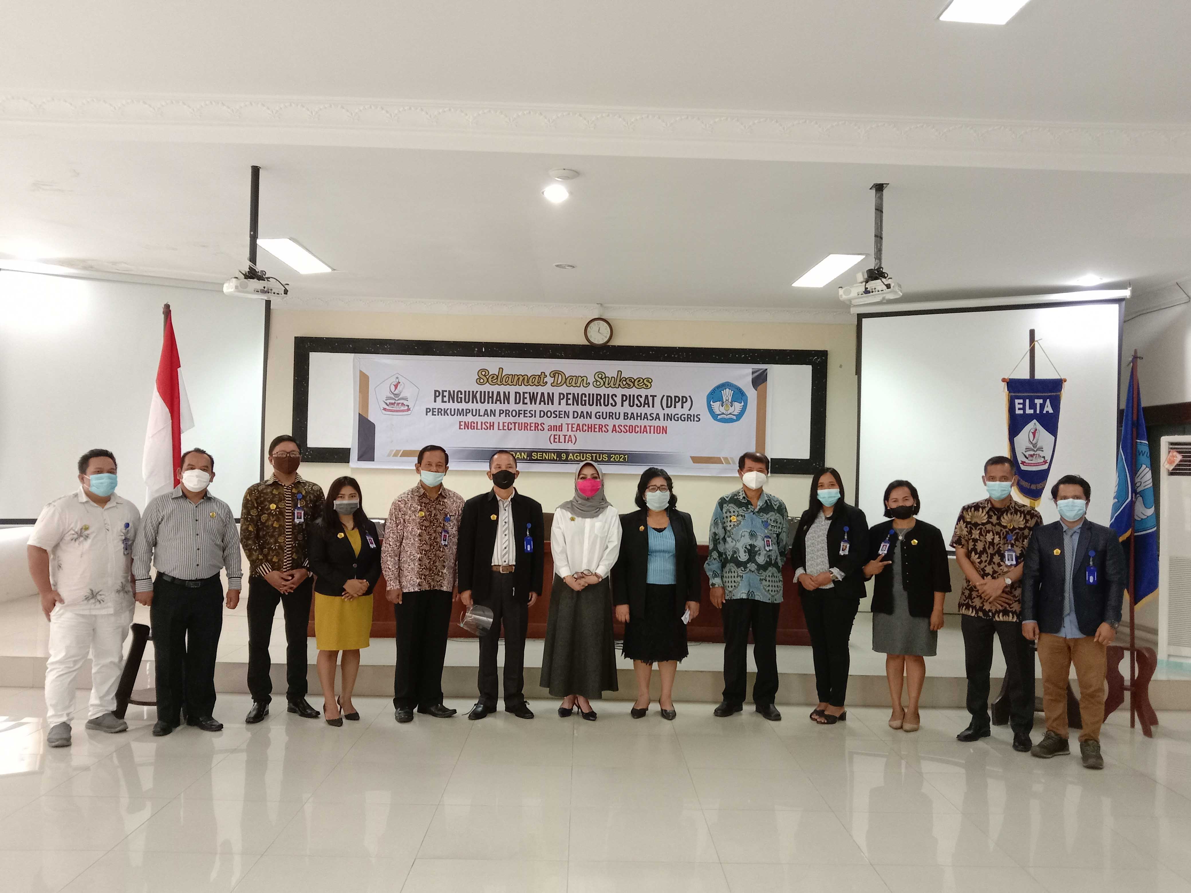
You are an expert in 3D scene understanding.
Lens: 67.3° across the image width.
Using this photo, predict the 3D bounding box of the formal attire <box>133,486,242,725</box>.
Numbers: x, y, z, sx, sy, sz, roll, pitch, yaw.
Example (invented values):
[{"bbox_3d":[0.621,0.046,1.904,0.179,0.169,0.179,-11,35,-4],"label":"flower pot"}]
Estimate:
[{"bbox_3d":[-2.369,0.925,5.200,0.580,1.400,0.340,2,-2,-26],"label":"formal attire"}]

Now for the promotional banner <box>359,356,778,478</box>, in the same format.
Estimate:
[{"bbox_3d":[-0.320,-0.296,8.694,4.080,1.100,0.040,1,-1,-1],"label":"promotional banner"}]

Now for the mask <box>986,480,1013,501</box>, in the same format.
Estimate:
[{"bbox_3d":[2.338,0.253,5.180,0.143,0.118,0.080,1,-2,24],"label":"mask"}]

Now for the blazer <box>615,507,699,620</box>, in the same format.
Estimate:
[{"bbox_3d":[0.405,0.768,5.915,0.583,0.730,0.310,1,-2,-1],"label":"blazer"}]

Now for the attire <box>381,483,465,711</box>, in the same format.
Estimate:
[{"bbox_3d":[-1.064,0.932,5.530,0.510,1.420,0.300,2,-1,-16],"label":"attire"}]

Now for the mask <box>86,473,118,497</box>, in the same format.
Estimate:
[{"bbox_3d":[-2.724,0.214,4.950,0.085,0.130,0.150,0,-2,44],"label":"mask"}]

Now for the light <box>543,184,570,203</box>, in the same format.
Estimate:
[{"bbox_3d":[-0.230,-1.496,5.290,0.165,0.080,0.165,1,-1,-1],"label":"light"}]

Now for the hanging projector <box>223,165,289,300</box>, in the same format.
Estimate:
[{"bbox_3d":[-1.873,-1.166,4.938,0.310,0.730,0.270,2,-1,-32],"label":"hanging projector"}]

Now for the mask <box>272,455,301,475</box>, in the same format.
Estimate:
[{"bbox_3d":[-1.872,0.110,5.421,0.160,0.125,0.090,2,-1,-21],"label":"mask"}]

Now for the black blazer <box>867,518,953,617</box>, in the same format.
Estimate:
[{"bbox_3d":[1.999,0.783,5.749,0.537,0.638,0.300,1,-2,26],"label":"black blazer"}]

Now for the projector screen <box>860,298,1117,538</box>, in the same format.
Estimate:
[{"bbox_3d":[3.280,-0.124,7.610,2.100,2.120,0.050,1,-2,26],"label":"projector screen"}]

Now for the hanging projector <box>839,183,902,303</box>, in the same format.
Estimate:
[{"bbox_3d":[1.535,-1.112,4.988,0.310,0.660,0.270,1,-1,28],"label":"hanging projector"}]

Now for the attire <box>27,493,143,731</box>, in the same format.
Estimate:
[{"bbox_3d":[-2.937,0.924,5.165,0.562,1.369,0.360,3,-2,-44],"label":"attire"}]

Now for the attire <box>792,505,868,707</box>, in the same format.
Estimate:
[{"bbox_3d":[1.542,1.037,5.896,0.498,1.356,0.300,0,-2,32],"label":"attire"}]

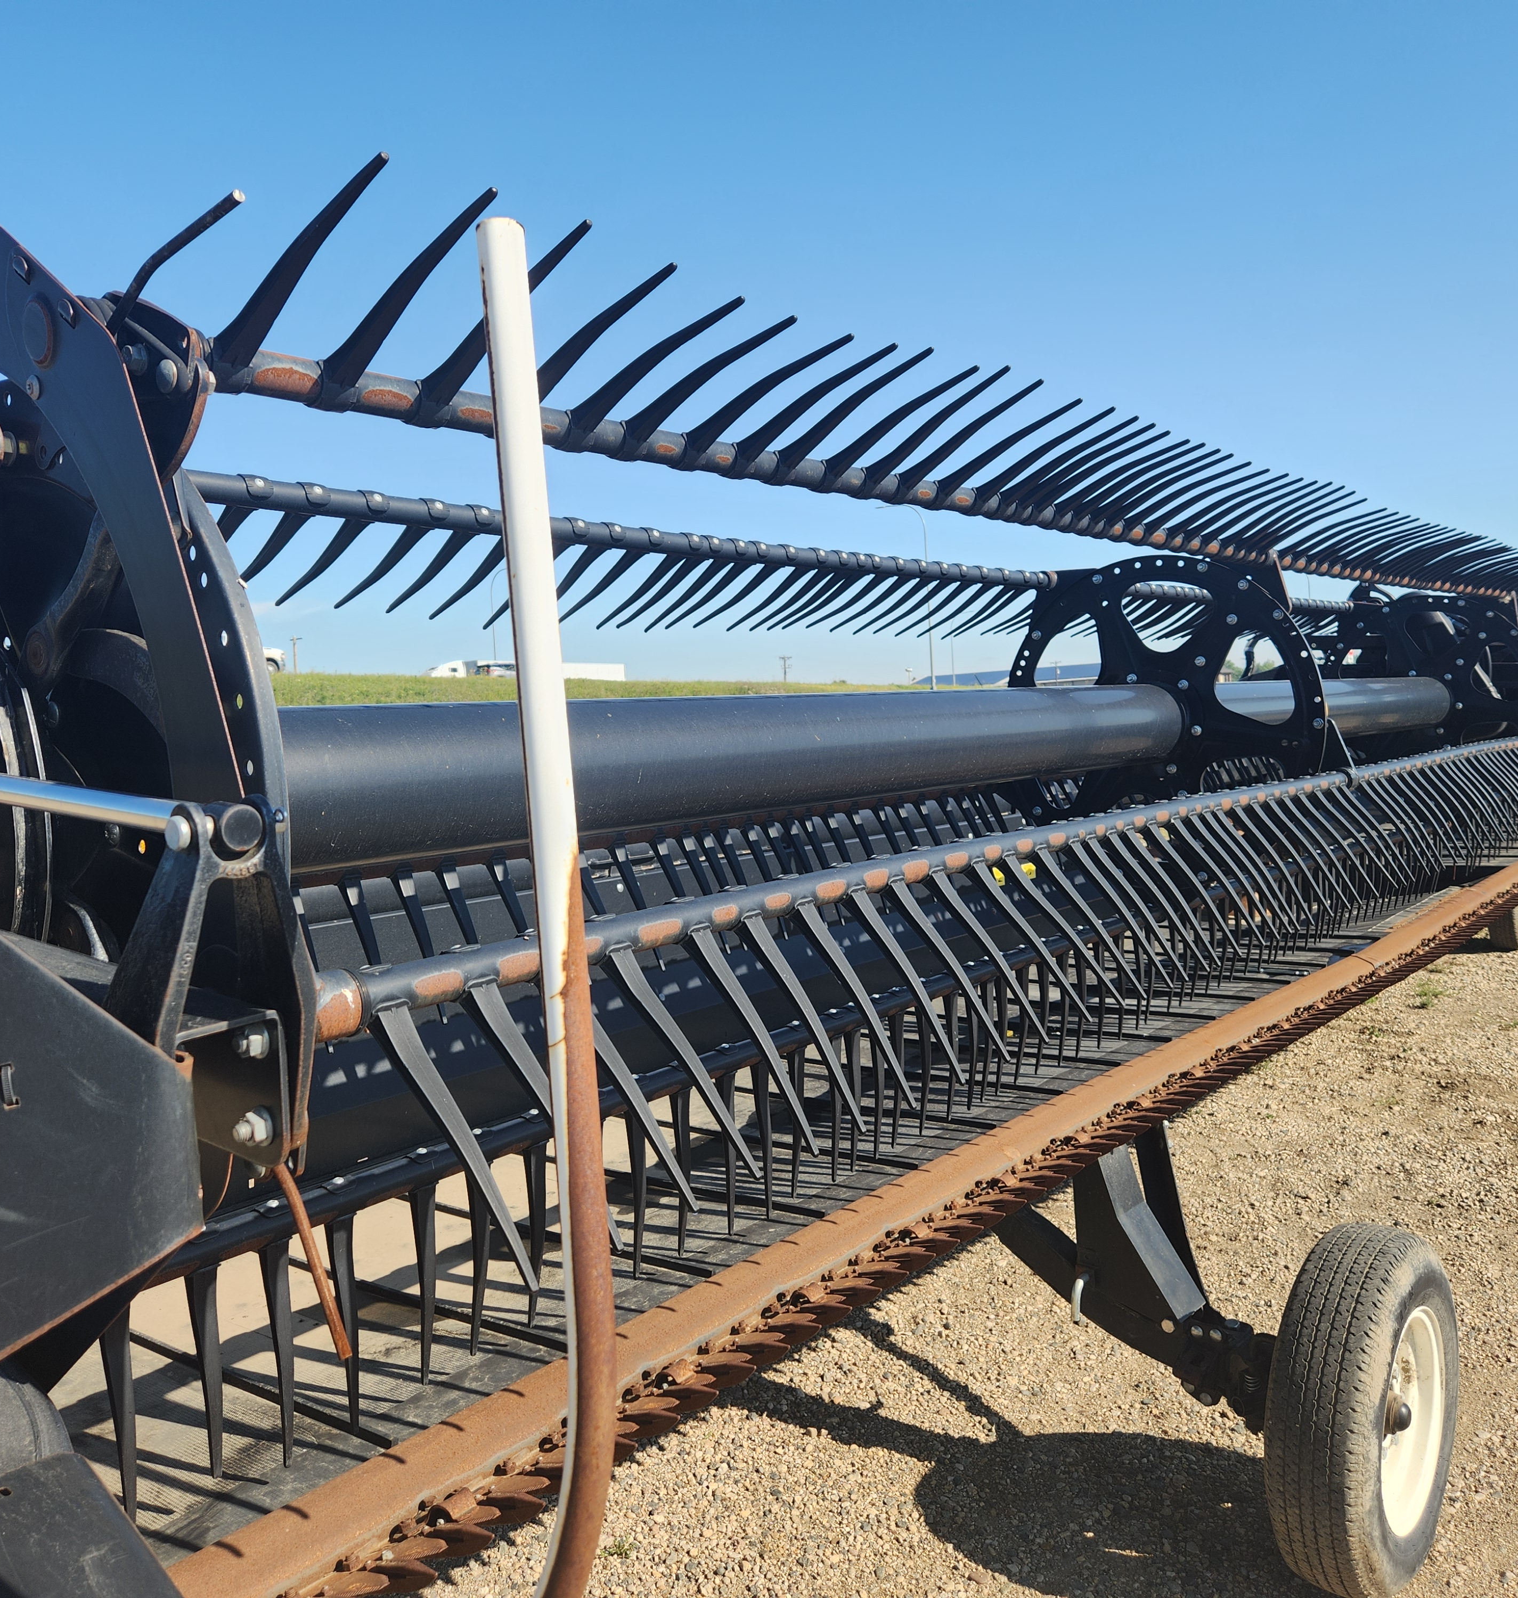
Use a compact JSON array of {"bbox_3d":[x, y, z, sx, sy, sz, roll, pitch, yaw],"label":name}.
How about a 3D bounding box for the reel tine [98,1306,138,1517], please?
[{"bbox_3d":[-0.712,0.681,1.587,0.036,0.246,0.031,-3,2,39],"label":"reel tine"}]

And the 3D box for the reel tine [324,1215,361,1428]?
[{"bbox_3d":[-0.529,0.671,1.822,0.036,0.283,0.031,0,4,39],"label":"reel tine"}]

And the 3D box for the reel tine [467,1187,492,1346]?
[{"bbox_3d":[-0.399,0.650,2.006,0.036,0.279,0.031,7,9,38],"label":"reel tine"}]

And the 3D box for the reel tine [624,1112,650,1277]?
[{"bbox_3d":[-0.195,0.625,2.250,0.036,0.283,0.031,5,8,39],"label":"reel tine"}]

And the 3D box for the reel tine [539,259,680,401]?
[{"bbox_3d":[-0.181,-0.498,1.543,0.268,0.042,0.032,-29,-14,37],"label":"reel tine"}]

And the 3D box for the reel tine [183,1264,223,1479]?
[{"bbox_3d":[-0.649,0.679,1.675,0.036,0.255,0.031,1,5,39],"label":"reel tine"}]

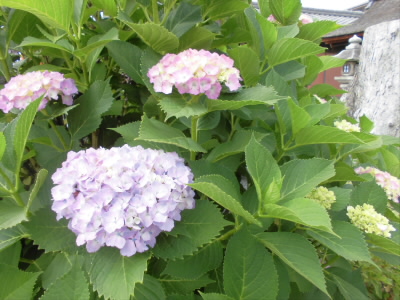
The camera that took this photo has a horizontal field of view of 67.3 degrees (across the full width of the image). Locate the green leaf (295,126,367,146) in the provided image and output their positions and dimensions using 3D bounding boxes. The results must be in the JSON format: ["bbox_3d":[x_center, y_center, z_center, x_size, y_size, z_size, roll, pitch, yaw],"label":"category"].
[{"bbox_3d":[0.263,-0.026,0.620,0.145,0.037,0.070,0,-18,6],"label":"green leaf"}]

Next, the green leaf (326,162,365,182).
[{"bbox_3d":[0.297,0.047,0.620,0.095,0.028,0.055,18,-11,6],"label":"green leaf"}]

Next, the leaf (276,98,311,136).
[{"bbox_3d":[0.180,-0.063,0.580,0.066,0.078,0.045,0,11,0],"label":"leaf"}]

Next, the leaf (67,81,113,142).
[{"bbox_3d":[-0.217,-0.079,0.600,0.072,0.145,0.030,35,3,8],"label":"leaf"}]

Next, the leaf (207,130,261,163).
[{"bbox_3d":[0.062,-0.006,0.540,0.100,0.058,0.055,0,11,0],"label":"leaf"}]

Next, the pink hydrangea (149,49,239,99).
[{"bbox_3d":[-0.012,-0.138,0.540,0.168,0.095,0.155,0,11,0],"label":"pink hydrangea"}]

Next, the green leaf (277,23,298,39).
[{"bbox_3d":[0.204,-0.276,0.700,0.060,0.020,0.055,-15,39,-9],"label":"green leaf"}]

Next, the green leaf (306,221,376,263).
[{"bbox_3d":[0.237,0.155,0.510,0.125,0.025,0.065,25,38,8],"label":"green leaf"}]

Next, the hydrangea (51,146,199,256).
[{"bbox_3d":[-0.111,0.072,0.430,0.200,0.150,0.190,0,11,0],"label":"hydrangea"}]

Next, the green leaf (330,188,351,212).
[{"bbox_3d":[0.279,0.099,0.600,0.046,0.052,0.030,-1,11,-6],"label":"green leaf"}]

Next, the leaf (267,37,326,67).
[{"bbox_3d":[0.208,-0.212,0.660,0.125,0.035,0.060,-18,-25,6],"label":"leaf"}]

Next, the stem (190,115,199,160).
[{"bbox_3d":[-0.010,-0.023,0.550,0.011,0.088,0.011,0,11,0],"label":"stem"}]

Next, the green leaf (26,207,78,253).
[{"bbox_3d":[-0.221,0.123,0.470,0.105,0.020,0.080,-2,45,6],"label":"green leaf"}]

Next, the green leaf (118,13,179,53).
[{"bbox_3d":[-0.114,-0.255,0.660,0.135,0.030,0.060,35,-34,-9],"label":"green leaf"}]

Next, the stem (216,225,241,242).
[{"bbox_3d":[0.044,0.128,0.460,0.047,0.010,0.010,-36,0,6],"label":"stem"}]

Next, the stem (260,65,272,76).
[{"bbox_3d":[0.141,-0.169,0.640,0.032,0.008,0.008,-38,0,9],"label":"stem"}]

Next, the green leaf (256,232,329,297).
[{"bbox_3d":[0.149,0.179,0.480,0.140,0.030,0.068,41,44,6],"label":"green leaf"}]

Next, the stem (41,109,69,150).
[{"bbox_3d":[-0.284,-0.038,0.590,0.010,0.090,0.010,-30,6,0],"label":"stem"}]

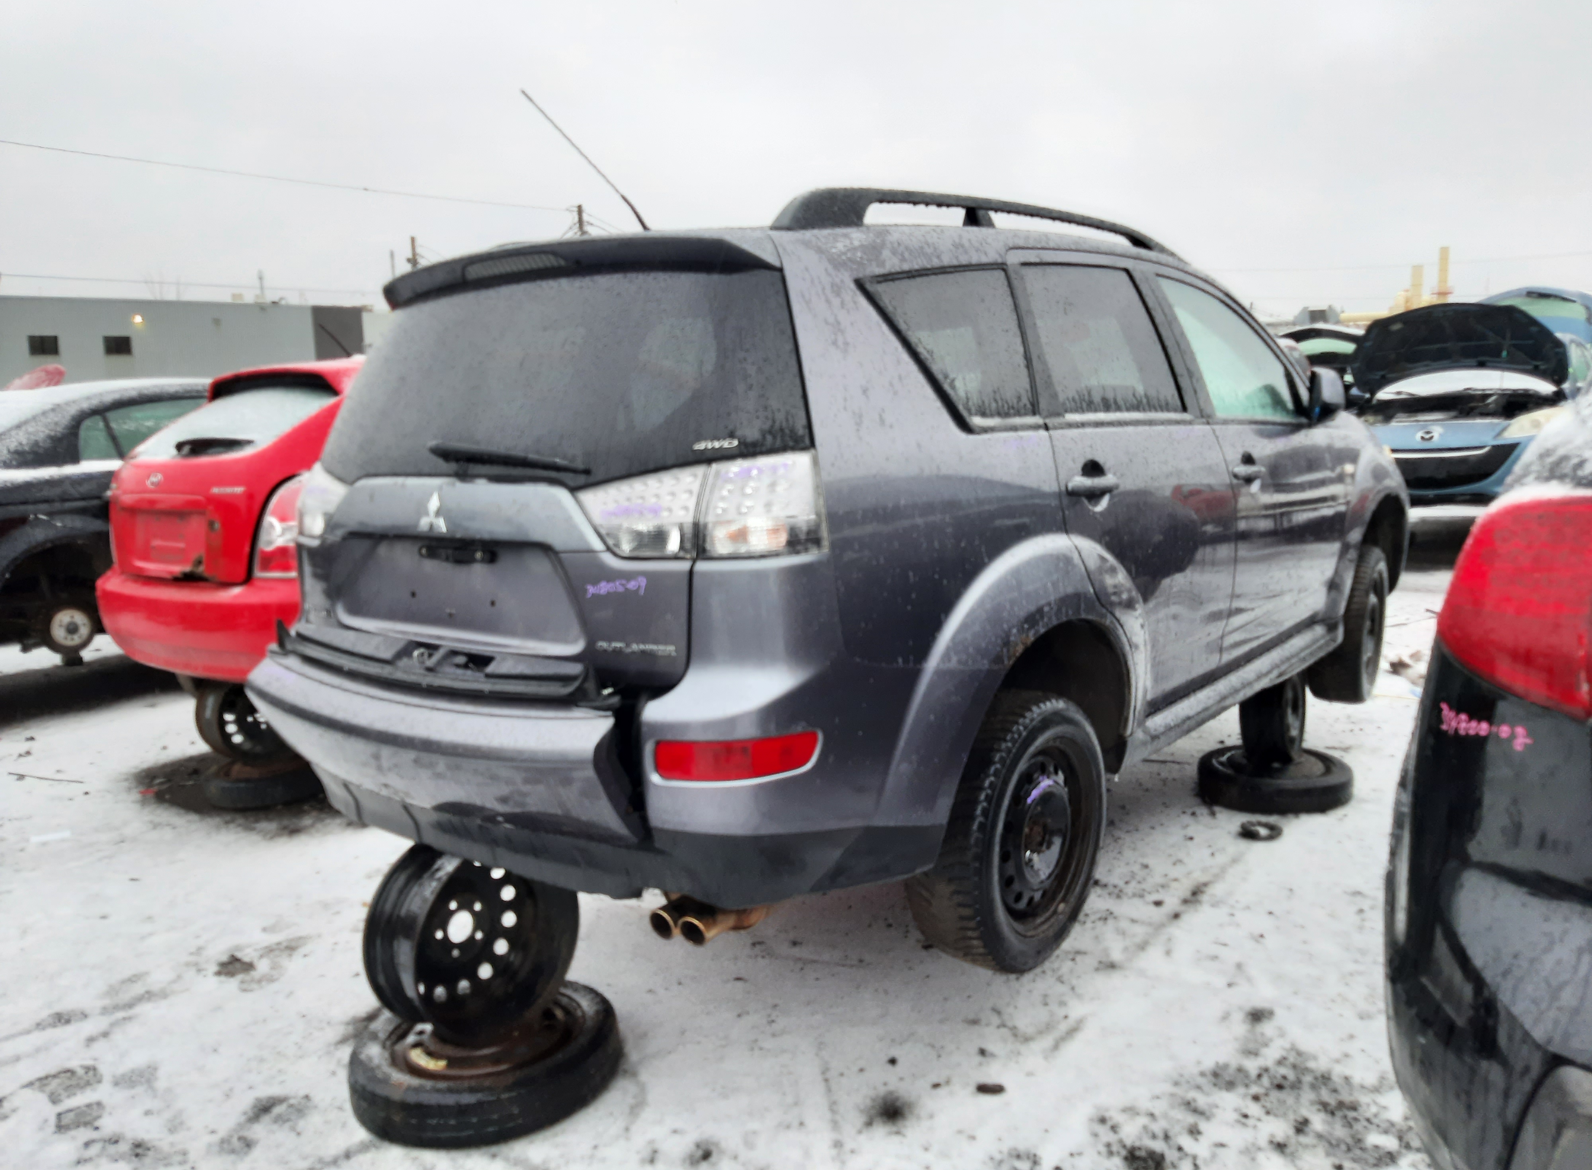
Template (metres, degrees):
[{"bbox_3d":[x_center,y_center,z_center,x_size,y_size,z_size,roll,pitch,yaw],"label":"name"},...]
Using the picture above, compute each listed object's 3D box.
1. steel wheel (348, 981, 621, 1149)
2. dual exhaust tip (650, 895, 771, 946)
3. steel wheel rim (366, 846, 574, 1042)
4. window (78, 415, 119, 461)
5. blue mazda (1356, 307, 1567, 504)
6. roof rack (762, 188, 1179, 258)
[{"bbox_3d":[-0.655,1.000,2.550,0.560,0.130,0.560,-2,8,0],"label":"steel wheel"},{"bbox_3d":[-0.177,0.688,2.434,0.160,0.090,0.230,5,11,39],"label":"dual exhaust tip"},{"bbox_3d":[-0.684,0.741,2.562,0.170,0.440,0.440,4,10,35],"label":"steel wheel rim"},{"bbox_3d":[-3.310,-0.696,5.667,0.030,0.235,0.185,-24,-8,40],"label":"window"},{"bbox_3d":[6.118,-1.513,10.569,1.760,1.650,4.500,5,11,39],"label":"blue mazda"},{"bbox_3d":[0.566,-0.871,2.978,0.090,0.145,1.930,5,11,39],"label":"roof rack"}]

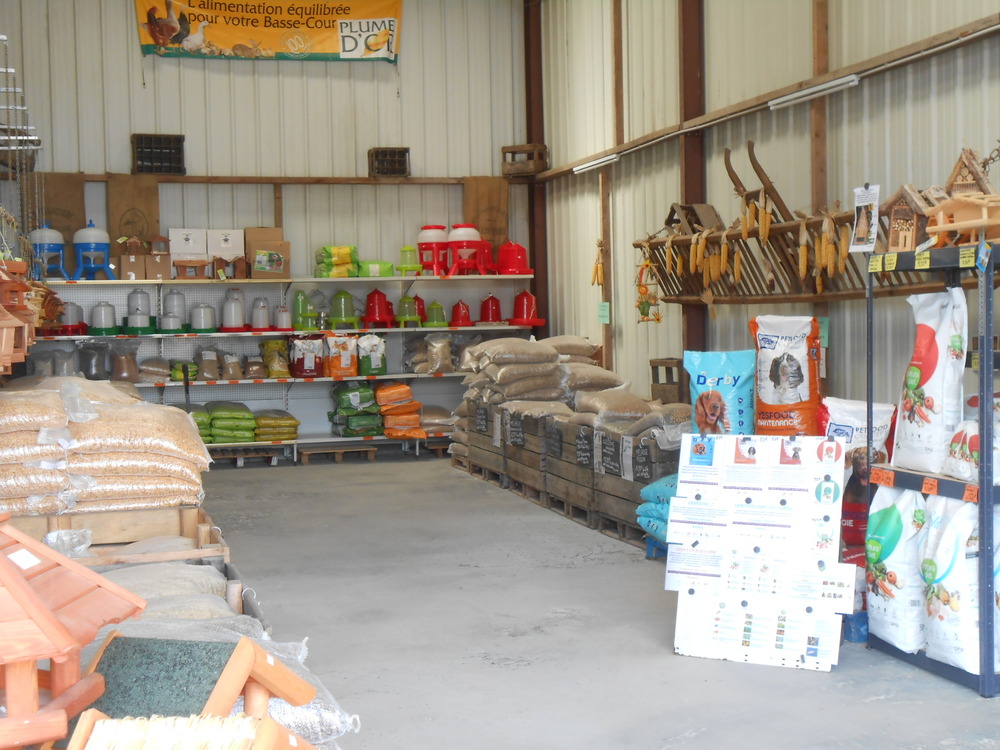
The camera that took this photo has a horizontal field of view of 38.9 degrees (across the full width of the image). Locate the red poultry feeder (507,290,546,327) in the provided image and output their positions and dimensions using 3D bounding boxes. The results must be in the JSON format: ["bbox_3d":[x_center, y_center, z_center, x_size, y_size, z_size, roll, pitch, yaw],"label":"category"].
[{"bbox_3d":[0.297,-0.744,15.840,0.447,0.397,0.447,-1,2,0],"label":"red poultry feeder"}]

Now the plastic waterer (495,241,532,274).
[{"bbox_3d":[0.184,-1.302,15.821,0.402,0.379,0.402,-2,2,-17],"label":"plastic waterer"}]

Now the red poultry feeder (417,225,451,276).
[{"bbox_3d":[-0.721,-1.363,15.581,0.396,0.557,0.370,-2,2,-17],"label":"red poultry feeder"}]

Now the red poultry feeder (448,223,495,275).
[{"bbox_3d":[-0.344,-1.357,15.376,0.422,0.563,0.422,-2,3,-14],"label":"red poultry feeder"}]

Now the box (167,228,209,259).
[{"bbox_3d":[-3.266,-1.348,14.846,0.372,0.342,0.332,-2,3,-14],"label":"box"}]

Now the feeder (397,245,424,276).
[{"bbox_3d":[-0.969,-1.222,15.170,0.281,0.347,0.281,-2,3,-14],"label":"feeder"}]

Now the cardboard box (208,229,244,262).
[{"bbox_3d":[-2.916,-1.396,15.000,0.380,0.262,0.280,-2,2,-17],"label":"cardboard box"}]

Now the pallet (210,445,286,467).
[{"bbox_3d":[-2.781,0.877,15.037,0.800,0.130,0.640,-2,3,-14],"label":"pallet"}]

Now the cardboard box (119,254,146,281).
[{"bbox_3d":[-3.785,-1.099,14.599,0.232,0.249,0.270,-2,2,-17],"label":"cardboard box"}]

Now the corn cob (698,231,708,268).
[{"bbox_3d":[1.483,-0.918,10.350,0.047,0.251,0.047,8,0,-15],"label":"corn cob"}]

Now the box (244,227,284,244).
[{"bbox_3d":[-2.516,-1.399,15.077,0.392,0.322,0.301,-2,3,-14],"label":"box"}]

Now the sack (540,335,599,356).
[{"bbox_3d":[0.631,-0.271,13.226,0.660,0.190,0.450,-2,2,-17],"label":"sack"}]

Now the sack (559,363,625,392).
[{"bbox_3d":[0.786,0.015,12.715,0.623,0.221,0.432,-2,3,-14],"label":"sack"}]

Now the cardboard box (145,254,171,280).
[{"bbox_3d":[-3.548,-1.106,14.670,0.244,0.251,0.270,-2,2,-17],"label":"cardboard box"}]

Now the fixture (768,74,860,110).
[{"bbox_3d":[2.045,-1.852,9.331,0.060,0.070,1.276,-2,3,-14],"label":"fixture"}]

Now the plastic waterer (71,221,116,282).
[{"bbox_3d":[-4.173,-1.283,14.557,0.420,0.621,0.430,-2,2,-17],"label":"plastic waterer"}]

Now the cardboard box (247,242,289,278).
[{"bbox_3d":[-2.410,-1.193,14.823,0.397,0.387,0.342,-2,3,-14],"label":"cardboard box"}]

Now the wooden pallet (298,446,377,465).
[{"bbox_3d":[-1.750,0.846,15.217,0.800,0.135,0.610,-2,3,-14],"label":"wooden pallet"}]

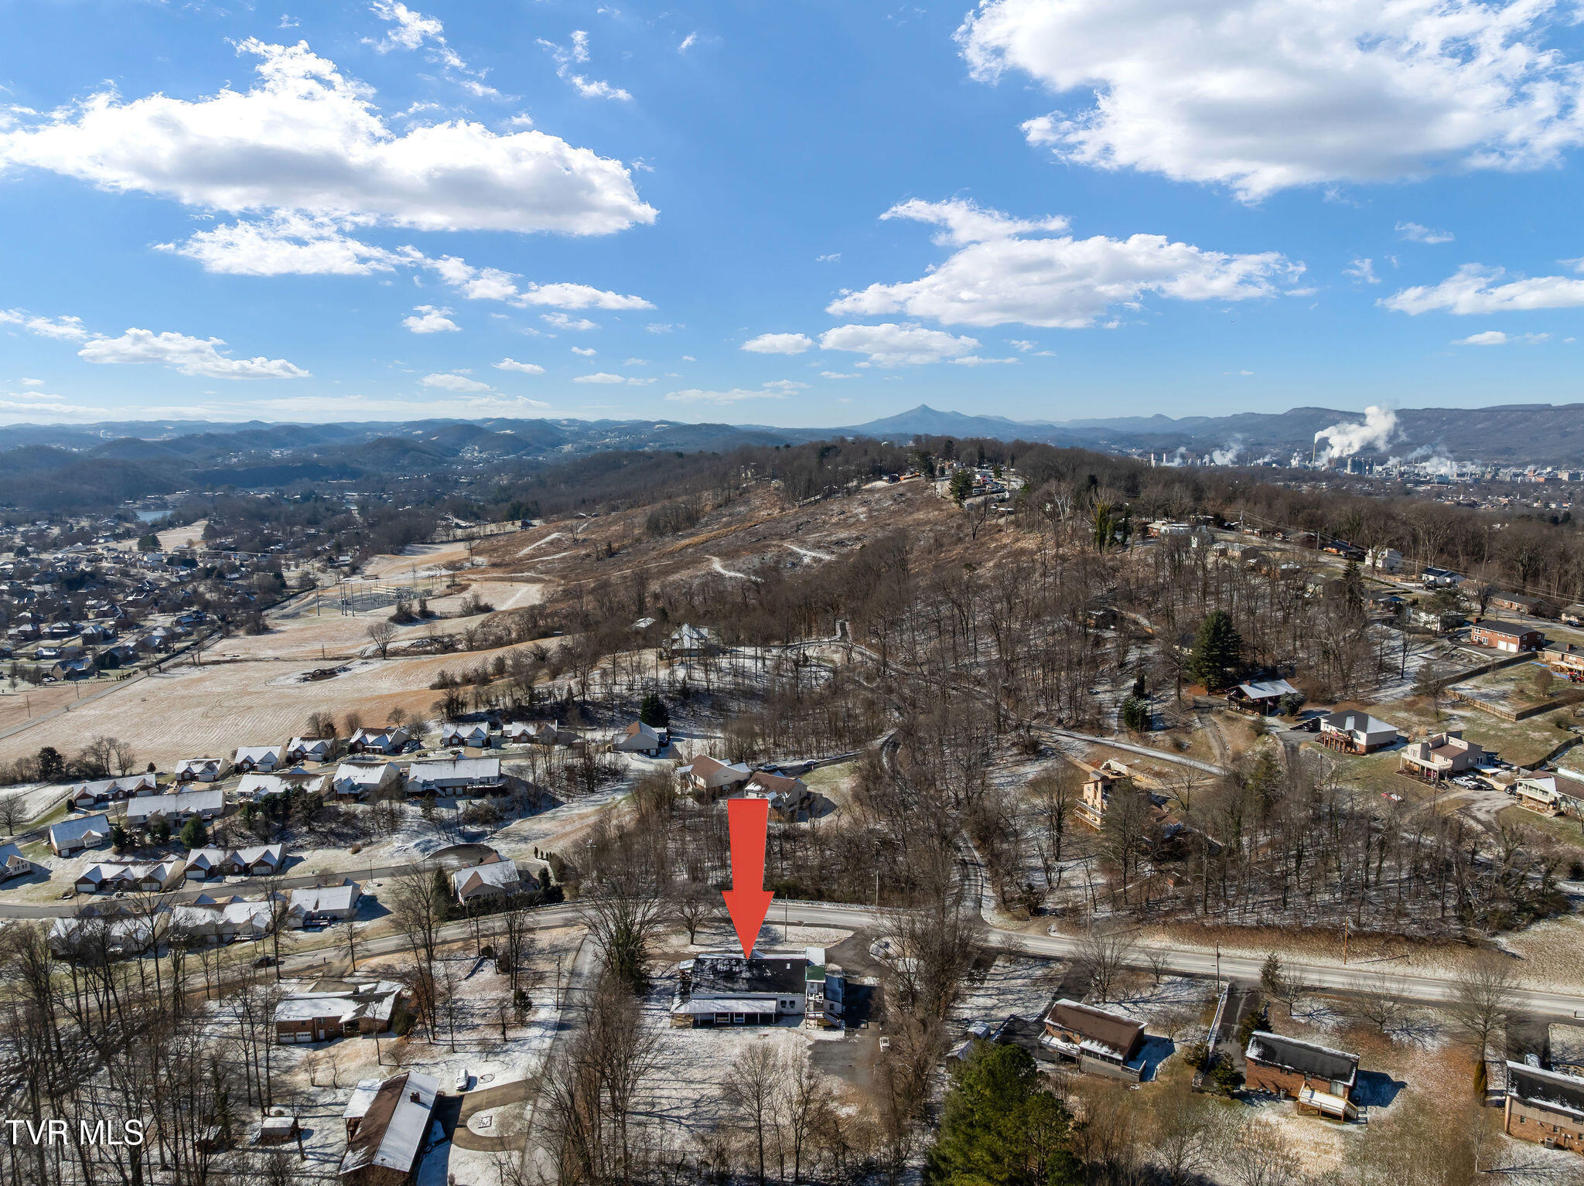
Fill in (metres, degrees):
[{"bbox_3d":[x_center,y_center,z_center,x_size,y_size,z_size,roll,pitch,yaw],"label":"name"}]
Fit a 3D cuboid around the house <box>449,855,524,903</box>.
[{"bbox_3d":[-74.379,68.654,266.611,14.000,6.300,16.000,-4,9,-25],"label":"house"}]

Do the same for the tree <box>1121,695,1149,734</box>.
[{"bbox_3d":[85.580,30.330,274.000,6.890,9.480,6.890,0,8,0],"label":"tree"}]

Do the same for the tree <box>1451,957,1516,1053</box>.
[{"bbox_3d":[110.430,66.060,175.370,9.630,17.360,9.630,0,9,0],"label":"tree"}]

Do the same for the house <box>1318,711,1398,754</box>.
[{"bbox_3d":[127.740,31.260,248.000,11.800,7.300,13.300,-3,9,-20],"label":"house"}]

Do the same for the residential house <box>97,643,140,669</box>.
[{"bbox_3d":[-376.000,36.140,612.410,11.200,9.000,17.500,0,9,0],"label":"residential house"}]

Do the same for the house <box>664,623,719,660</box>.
[{"bbox_3d":[-38.345,18.369,421.698,19.000,10.500,13.500,0,8,0],"label":"house"}]

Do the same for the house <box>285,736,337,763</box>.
[{"bbox_3d":[-171.560,56.020,392.000,13.800,7.200,10.800,-1,8,-4],"label":"house"}]

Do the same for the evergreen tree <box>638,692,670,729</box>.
[{"bbox_3d":[-43.550,37.940,348.000,9.520,12.430,9.520,0,8,0],"label":"evergreen tree"}]

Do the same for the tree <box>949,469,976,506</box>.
[{"bbox_3d":[99.480,-61.570,639.360,15.140,22.260,15.140,0,9,0],"label":"tree"}]

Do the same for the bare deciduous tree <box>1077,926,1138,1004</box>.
[{"bbox_3d":[56.830,66.970,197.670,10.500,14.950,10.500,0,9,0],"label":"bare deciduous tree"}]

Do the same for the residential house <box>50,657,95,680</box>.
[{"bbox_3d":[-354.391,36.343,541.329,17.000,8.000,14.000,-7,11,-41],"label":"residential house"}]

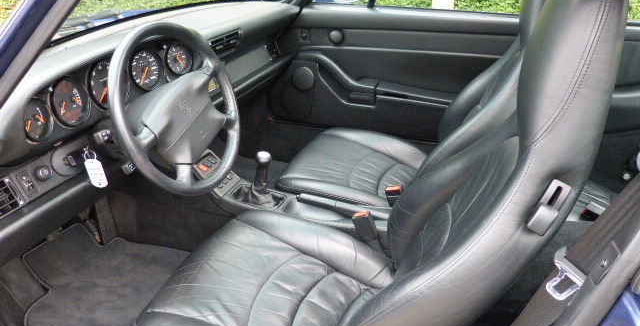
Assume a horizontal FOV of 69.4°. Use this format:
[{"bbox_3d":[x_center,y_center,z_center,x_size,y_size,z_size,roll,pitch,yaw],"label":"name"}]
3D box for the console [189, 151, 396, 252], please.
[{"bbox_3d":[-0.044,0.107,1.488,0.740,0.270,0.250,9,29,20],"label":"console"}]

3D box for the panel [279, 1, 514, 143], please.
[{"bbox_3d":[0.282,-0.363,1.923,1.120,0.560,0.130,9,29,20],"label":"panel"}]

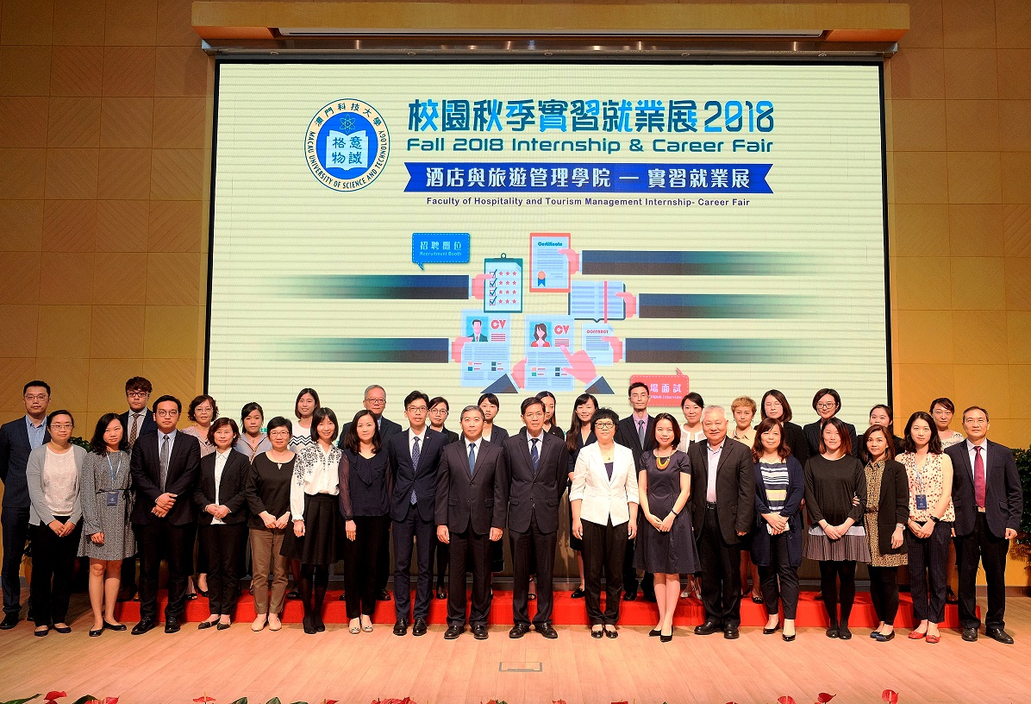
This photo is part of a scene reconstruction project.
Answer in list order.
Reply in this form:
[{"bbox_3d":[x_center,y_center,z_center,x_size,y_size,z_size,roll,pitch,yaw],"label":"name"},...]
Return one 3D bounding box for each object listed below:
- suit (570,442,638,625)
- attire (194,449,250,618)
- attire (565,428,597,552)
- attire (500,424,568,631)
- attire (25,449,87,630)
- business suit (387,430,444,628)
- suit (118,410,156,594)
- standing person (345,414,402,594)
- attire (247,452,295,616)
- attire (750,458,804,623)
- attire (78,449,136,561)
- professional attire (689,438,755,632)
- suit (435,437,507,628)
[{"bbox_3d":[0.666,1.361,6.403,0.520,1.371,0.310,0,-4,3],"label":"suit"},{"bbox_3d":[-2.269,1.388,6.570,0.440,1.282,0.320,2,-5,-15],"label":"attire"},{"bbox_3d":[0.629,1.123,7.006,0.412,1.028,0.290,0,-4,3],"label":"attire"},{"bbox_3d":[0.140,1.321,6.401,0.539,1.500,0.320,0,-4,1],"label":"attire"},{"bbox_3d":[-3.421,1.362,6.332,0.395,1.349,0.320,3,-5,-31],"label":"attire"},{"bbox_3d":[-0.742,1.309,6.440,0.440,1.483,0.300,0,-5,-1],"label":"business suit"},{"bbox_3d":[-3.014,1.196,6.793,0.468,1.473,0.320,2,-5,-18],"label":"suit"},{"bbox_3d":[-1.153,1.205,6.827,0.476,1.459,0.310,1,-5,-9],"label":"standing person"},{"bbox_3d":[-1.868,1.394,6.518,0.390,1.253,0.320,2,-5,-14],"label":"attire"},{"bbox_3d":[1.998,1.421,6.491,0.421,1.247,0.340,-1,-5,15],"label":"attire"},{"bbox_3d":[-3.084,1.151,6.407,0.429,0.836,0.330,3,-5,-25],"label":"attire"},{"bbox_3d":[1.557,1.375,6.425,0.494,1.433,0.320,-2,-5,28],"label":"professional attire"},{"bbox_3d":[-0.332,1.346,6.347,0.541,1.430,0.320,1,-4,-1],"label":"suit"}]

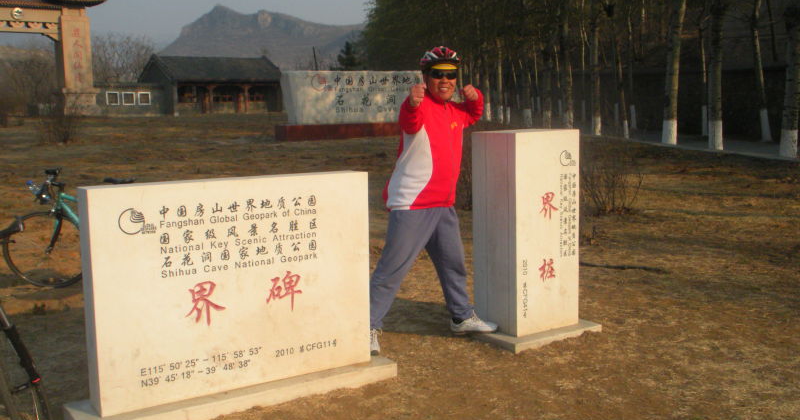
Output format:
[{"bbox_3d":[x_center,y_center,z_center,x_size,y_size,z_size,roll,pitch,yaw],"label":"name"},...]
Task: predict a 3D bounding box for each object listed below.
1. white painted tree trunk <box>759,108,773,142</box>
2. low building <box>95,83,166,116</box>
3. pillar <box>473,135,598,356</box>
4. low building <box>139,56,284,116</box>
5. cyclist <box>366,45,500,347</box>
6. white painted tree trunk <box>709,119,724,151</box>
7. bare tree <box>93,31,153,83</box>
[{"bbox_3d":[13.781,-3.186,31.371,0.380,1.220,0.380,-1,7,0],"label":"white painted tree trunk"},{"bbox_3d":[-23.728,-9.441,71.347,6.200,2.950,3.000,-6,8,-34],"label":"low building"},{"bbox_3d":[0.757,0.140,4.981,0.698,1.218,0.568,-6,8,-35],"label":"pillar"},{"bbox_3d":[-16.877,-11.202,74.989,10.000,5.200,7.300,-6,8,-34],"label":"low building"},{"bbox_3d":[0.195,-0.064,4.721,0.770,1.700,0.560,-4,7,-24],"label":"cyclist"},{"bbox_3d":[9.847,-2.322,25.927,0.410,0.960,0.410,-1,7,0],"label":"white painted tree trunk"},{"bbox_3d":[-28.318,-13.827,84.903,6.200,8.200,5.600,-1,7,0],"label":"bare tree"}]

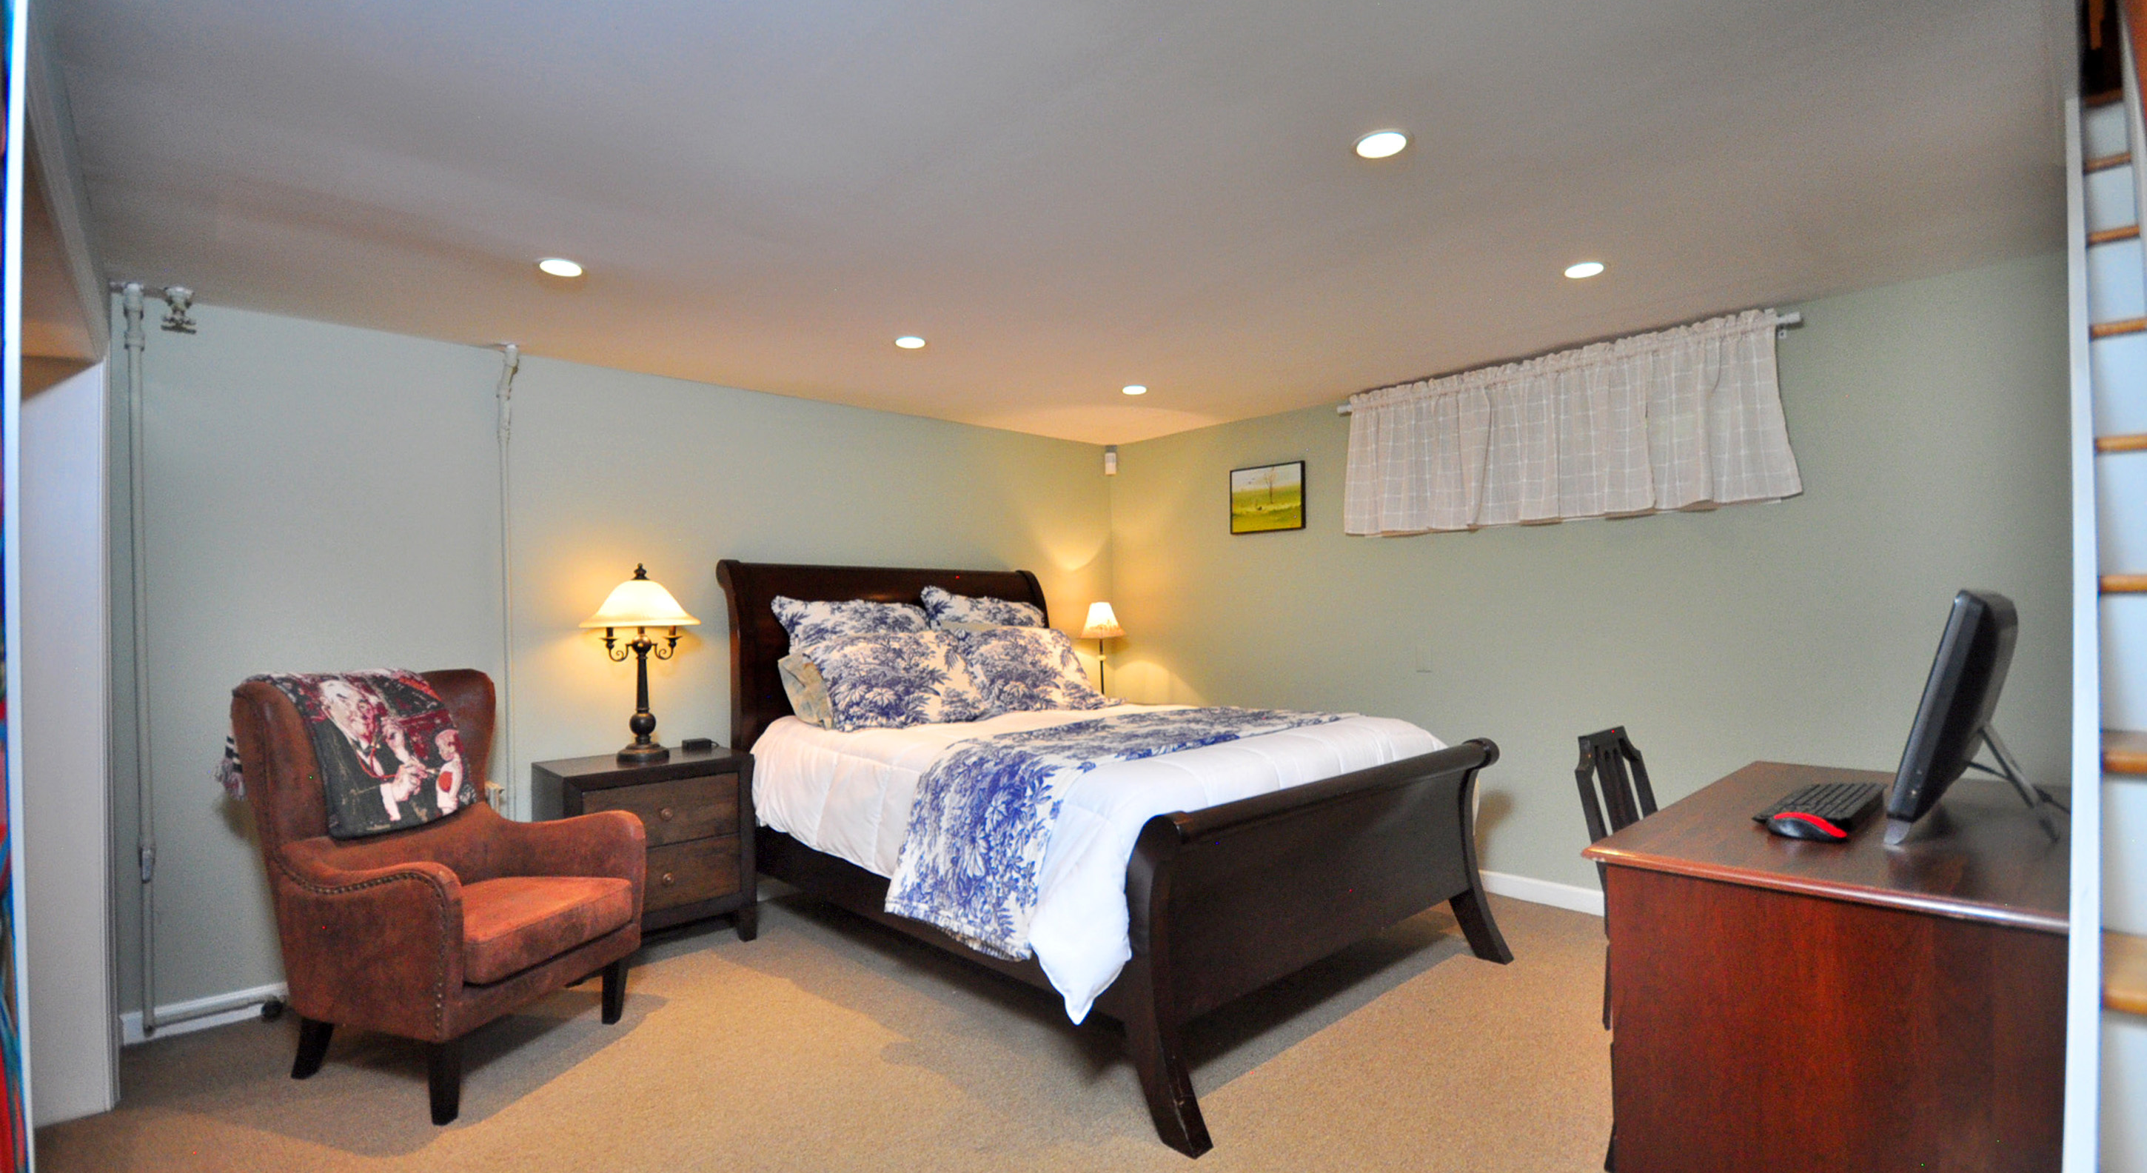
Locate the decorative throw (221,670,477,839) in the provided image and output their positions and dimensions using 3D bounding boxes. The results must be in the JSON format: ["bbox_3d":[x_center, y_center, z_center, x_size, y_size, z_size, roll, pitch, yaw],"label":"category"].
[{"bbox_3d":[-1.942,0.437,2.453,0.320,0.420,0.460,-1,0,20],"label":"decorative throw"}]

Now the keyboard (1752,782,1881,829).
[{"bbox_3d":[1.516,0.443,1.802,0.460,0.025,0.140,0,0,-42],"label":"keyboard"}]

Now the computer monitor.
[{"bbox_3d":[1.687,0.228,1.670,0.500,0.450,0.220,0,0,-42],"label":"computer monitor"}]

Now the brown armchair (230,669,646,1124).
[{"bbox_3d":[-1.701,0.754,2.488,0.730,1.040,0.700,-1,0,20],"label":"brown armchair"}]

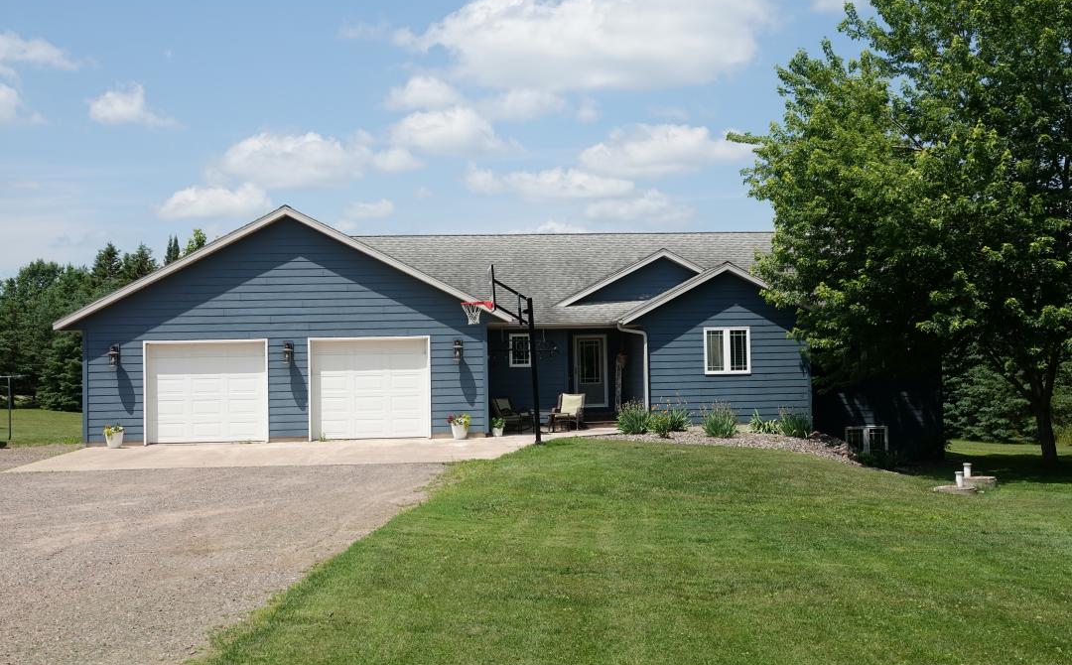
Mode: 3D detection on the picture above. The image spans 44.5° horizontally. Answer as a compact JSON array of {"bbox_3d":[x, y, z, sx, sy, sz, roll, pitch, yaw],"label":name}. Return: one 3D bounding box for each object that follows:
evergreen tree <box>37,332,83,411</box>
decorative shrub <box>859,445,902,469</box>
[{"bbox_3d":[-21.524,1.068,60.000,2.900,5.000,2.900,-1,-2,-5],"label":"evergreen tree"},{"bbox_3d":[9.346,3.439,35.600,1.200,0.720,1.000,-1,-2,-5],"label":"decorative shrub"}]

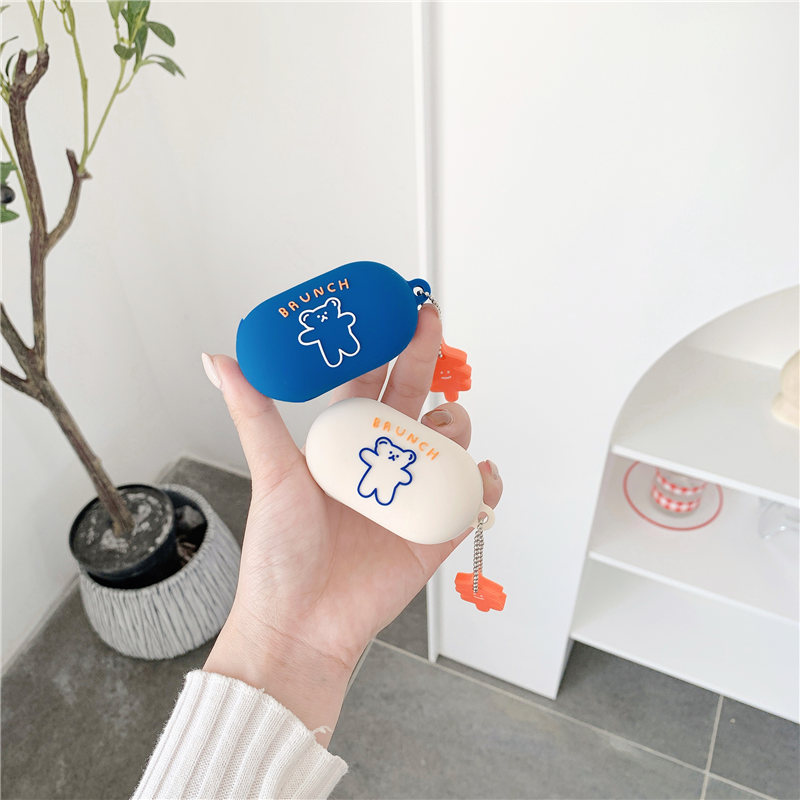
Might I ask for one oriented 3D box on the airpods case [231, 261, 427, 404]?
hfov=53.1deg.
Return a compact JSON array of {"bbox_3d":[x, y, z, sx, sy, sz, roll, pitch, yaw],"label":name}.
[{"bbox_3d":[-0.025,-0.028,0.313,0.080,0.043,0.030,-25,6,-9],"label":"airpods case"}]

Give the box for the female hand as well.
[{"bbox_3d":[-0.032,0.043,0.330,0.130,0.075,0.180,20,84,-4],"label":"female hand"}]

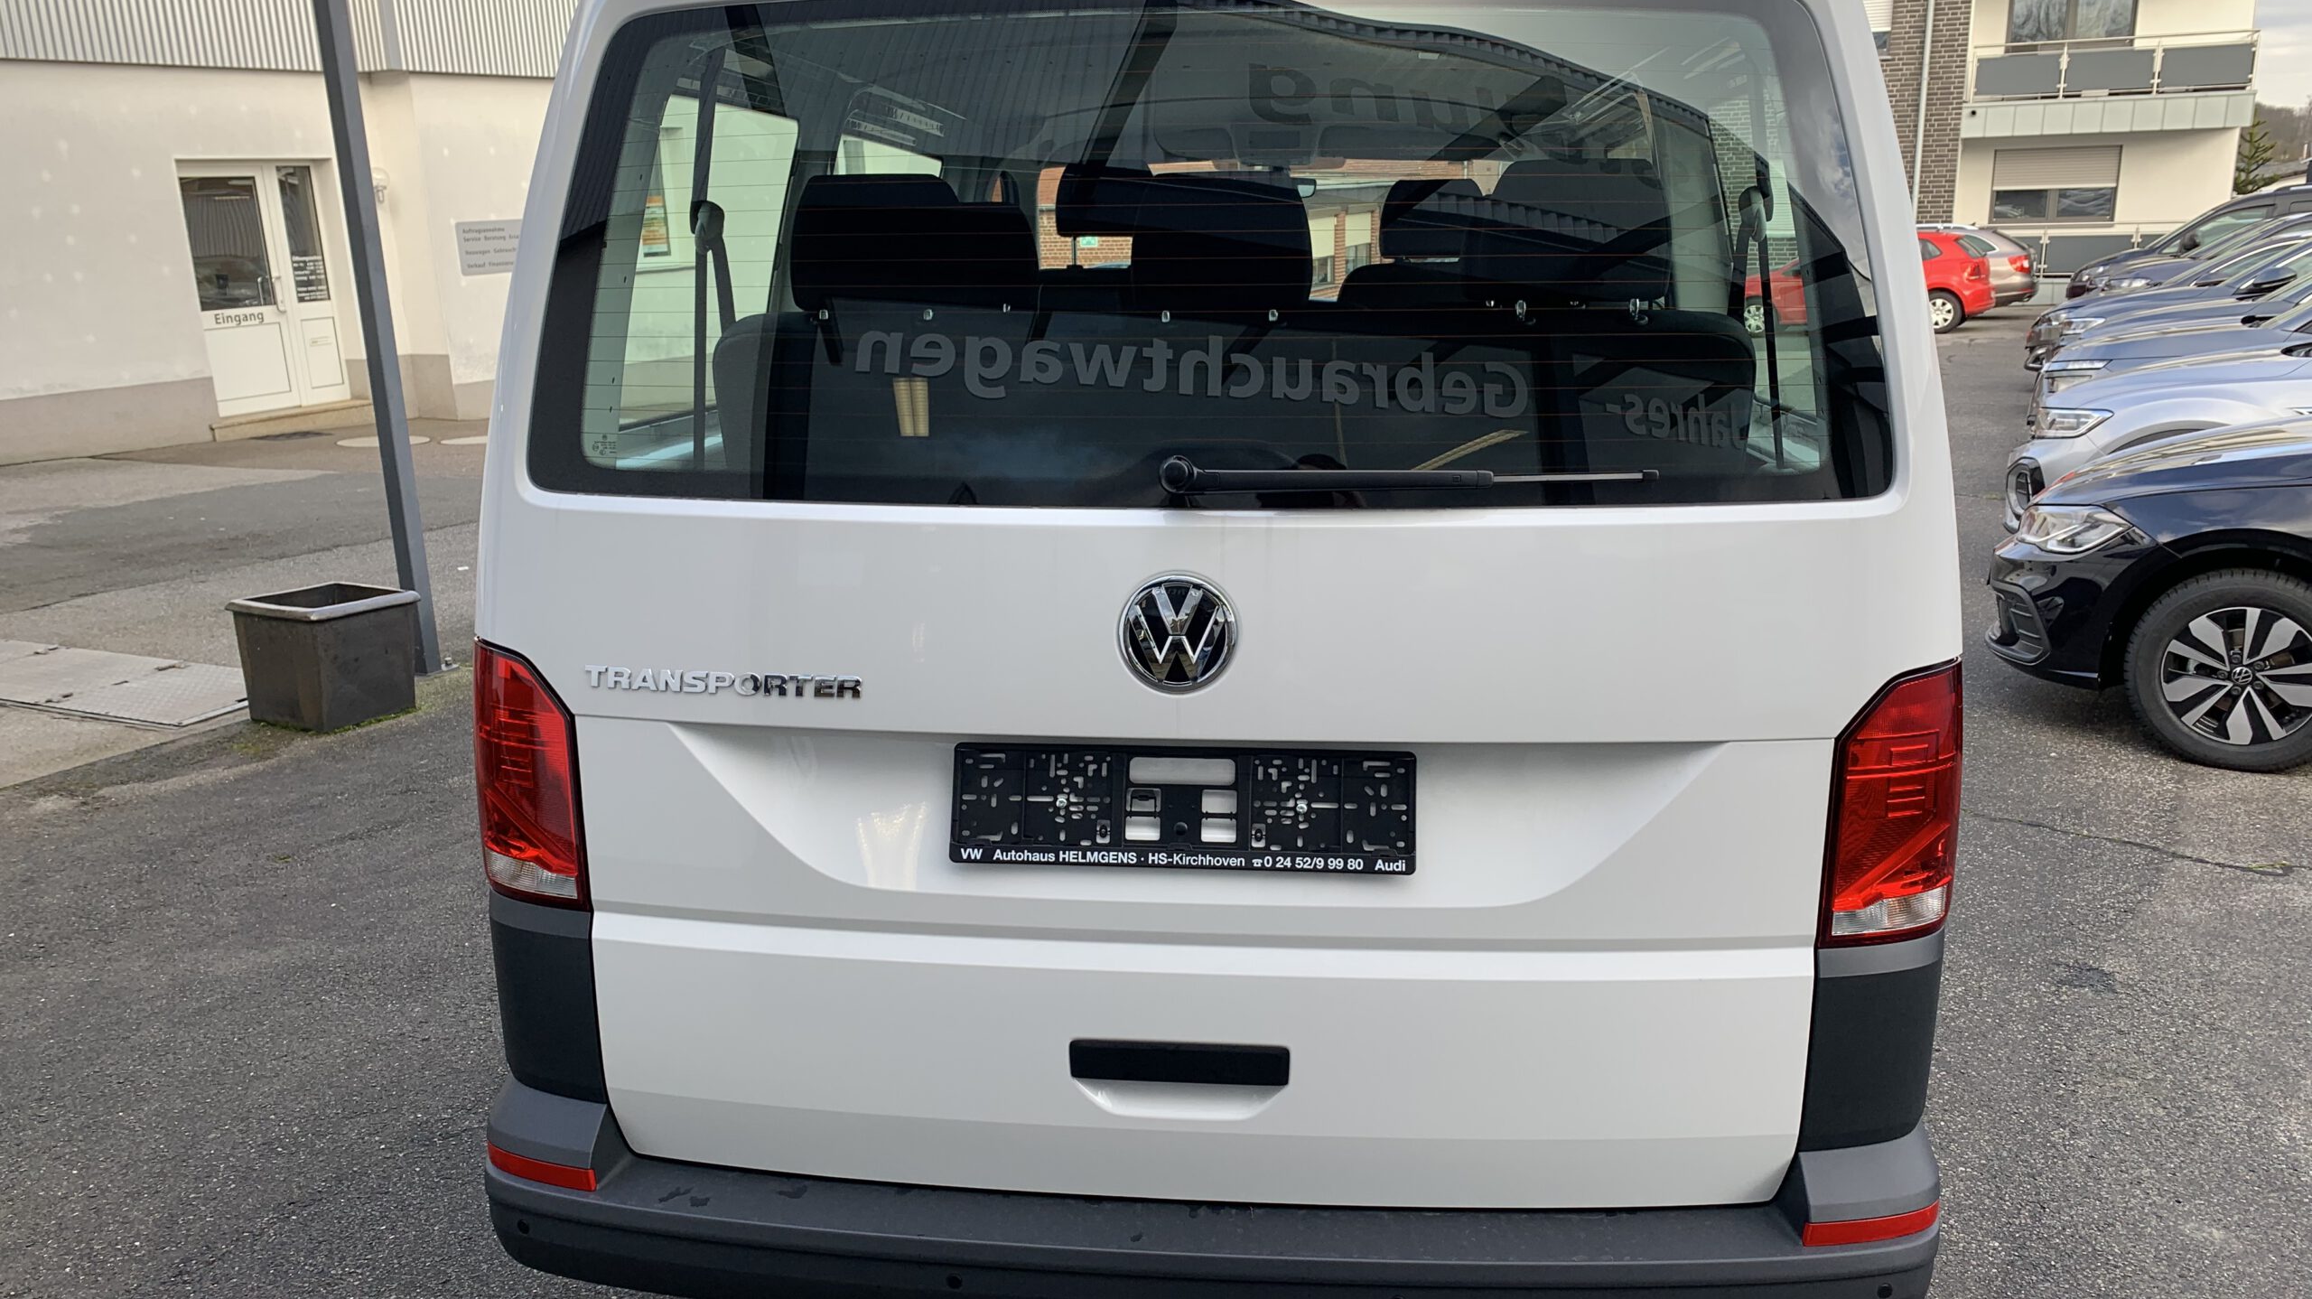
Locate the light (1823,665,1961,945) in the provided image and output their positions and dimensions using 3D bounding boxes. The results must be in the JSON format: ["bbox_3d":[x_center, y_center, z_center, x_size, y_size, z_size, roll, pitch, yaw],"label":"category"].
[{"bbox_3d":[0.858,0.173,2.008,0.205,0.310,0.200,-1,15,-2],"label":"light"}]

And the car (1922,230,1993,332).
[{"bbox_3d":[10.407,-5.531,25.834,3.970,1.460,1.690,7,17,29],"label":"car"}]

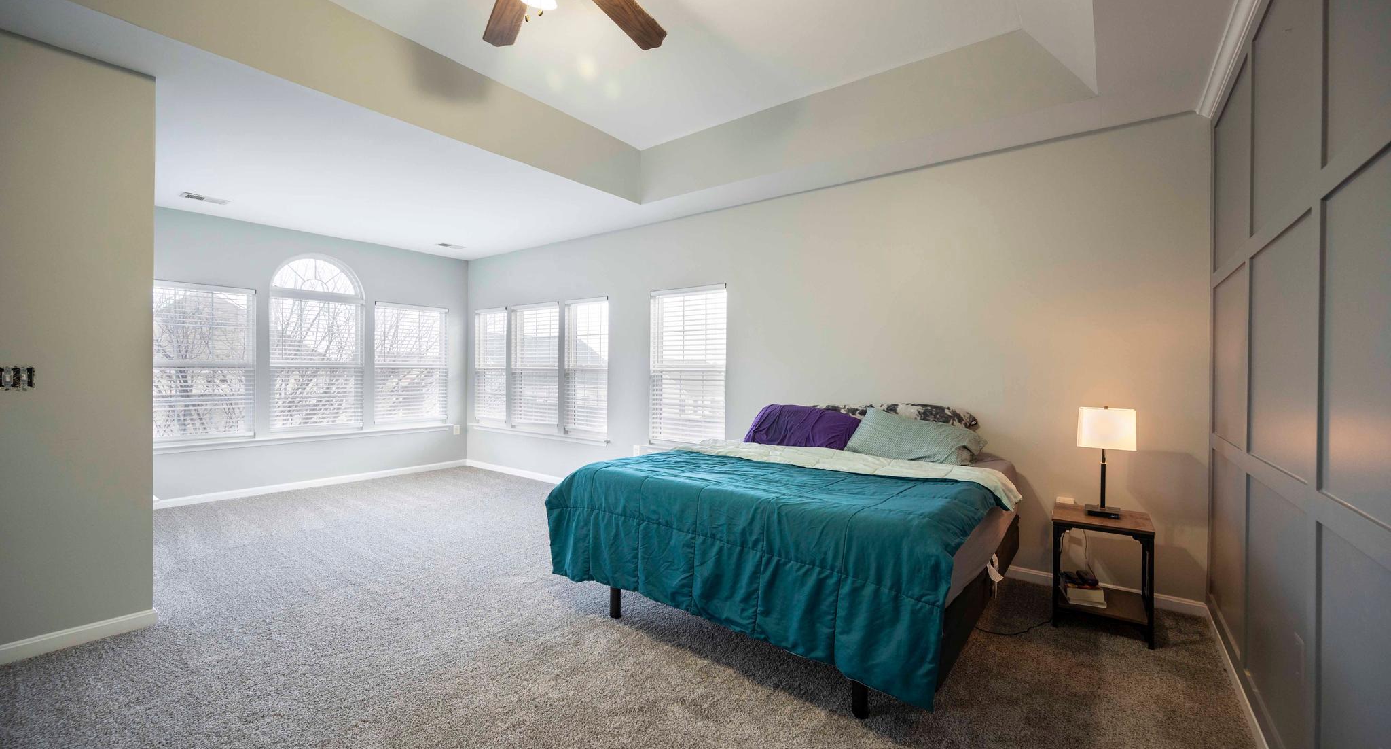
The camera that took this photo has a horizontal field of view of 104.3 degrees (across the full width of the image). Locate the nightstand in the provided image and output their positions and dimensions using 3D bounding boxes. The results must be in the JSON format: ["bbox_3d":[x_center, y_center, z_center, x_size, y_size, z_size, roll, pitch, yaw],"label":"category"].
[{"bbox_3d":[2.148,1.032,2.872,0.410,0.557,0.430,1,0,37],"label":"nightstand"}]

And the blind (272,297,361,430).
[{"bbox_3d":[-4.110,-0.083,5.904,0.060,1.411,0.889,1,1,37],"label":"blind"}]

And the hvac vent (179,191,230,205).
[{"bbox_3d":[-4.186,-1.504,4.626,0.175,0.019,0.299,1,1,37],"label":"hvac vent"}]

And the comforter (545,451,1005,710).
[{"bbox_3d":[0.343,0.772,2.723,1.989,0.566,1.163,1,1,37],"label":"comforter"}]

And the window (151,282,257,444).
[{"bbox_3d":[-4.706,-0.107,5.109,0.060,1.488,0.884,1,1,37],"label":"window"}]

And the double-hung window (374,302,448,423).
[{"bbox_3d":[-3.497,-0.118,6.718,0.060,1.454,0.888,1,0,37],"label":"double-hung window"}]

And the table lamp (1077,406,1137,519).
[{"bbox_3d":[2.197,0.461,2.903,0.255,0.580,0.210,1,1,37],"label":"table lamp"}]

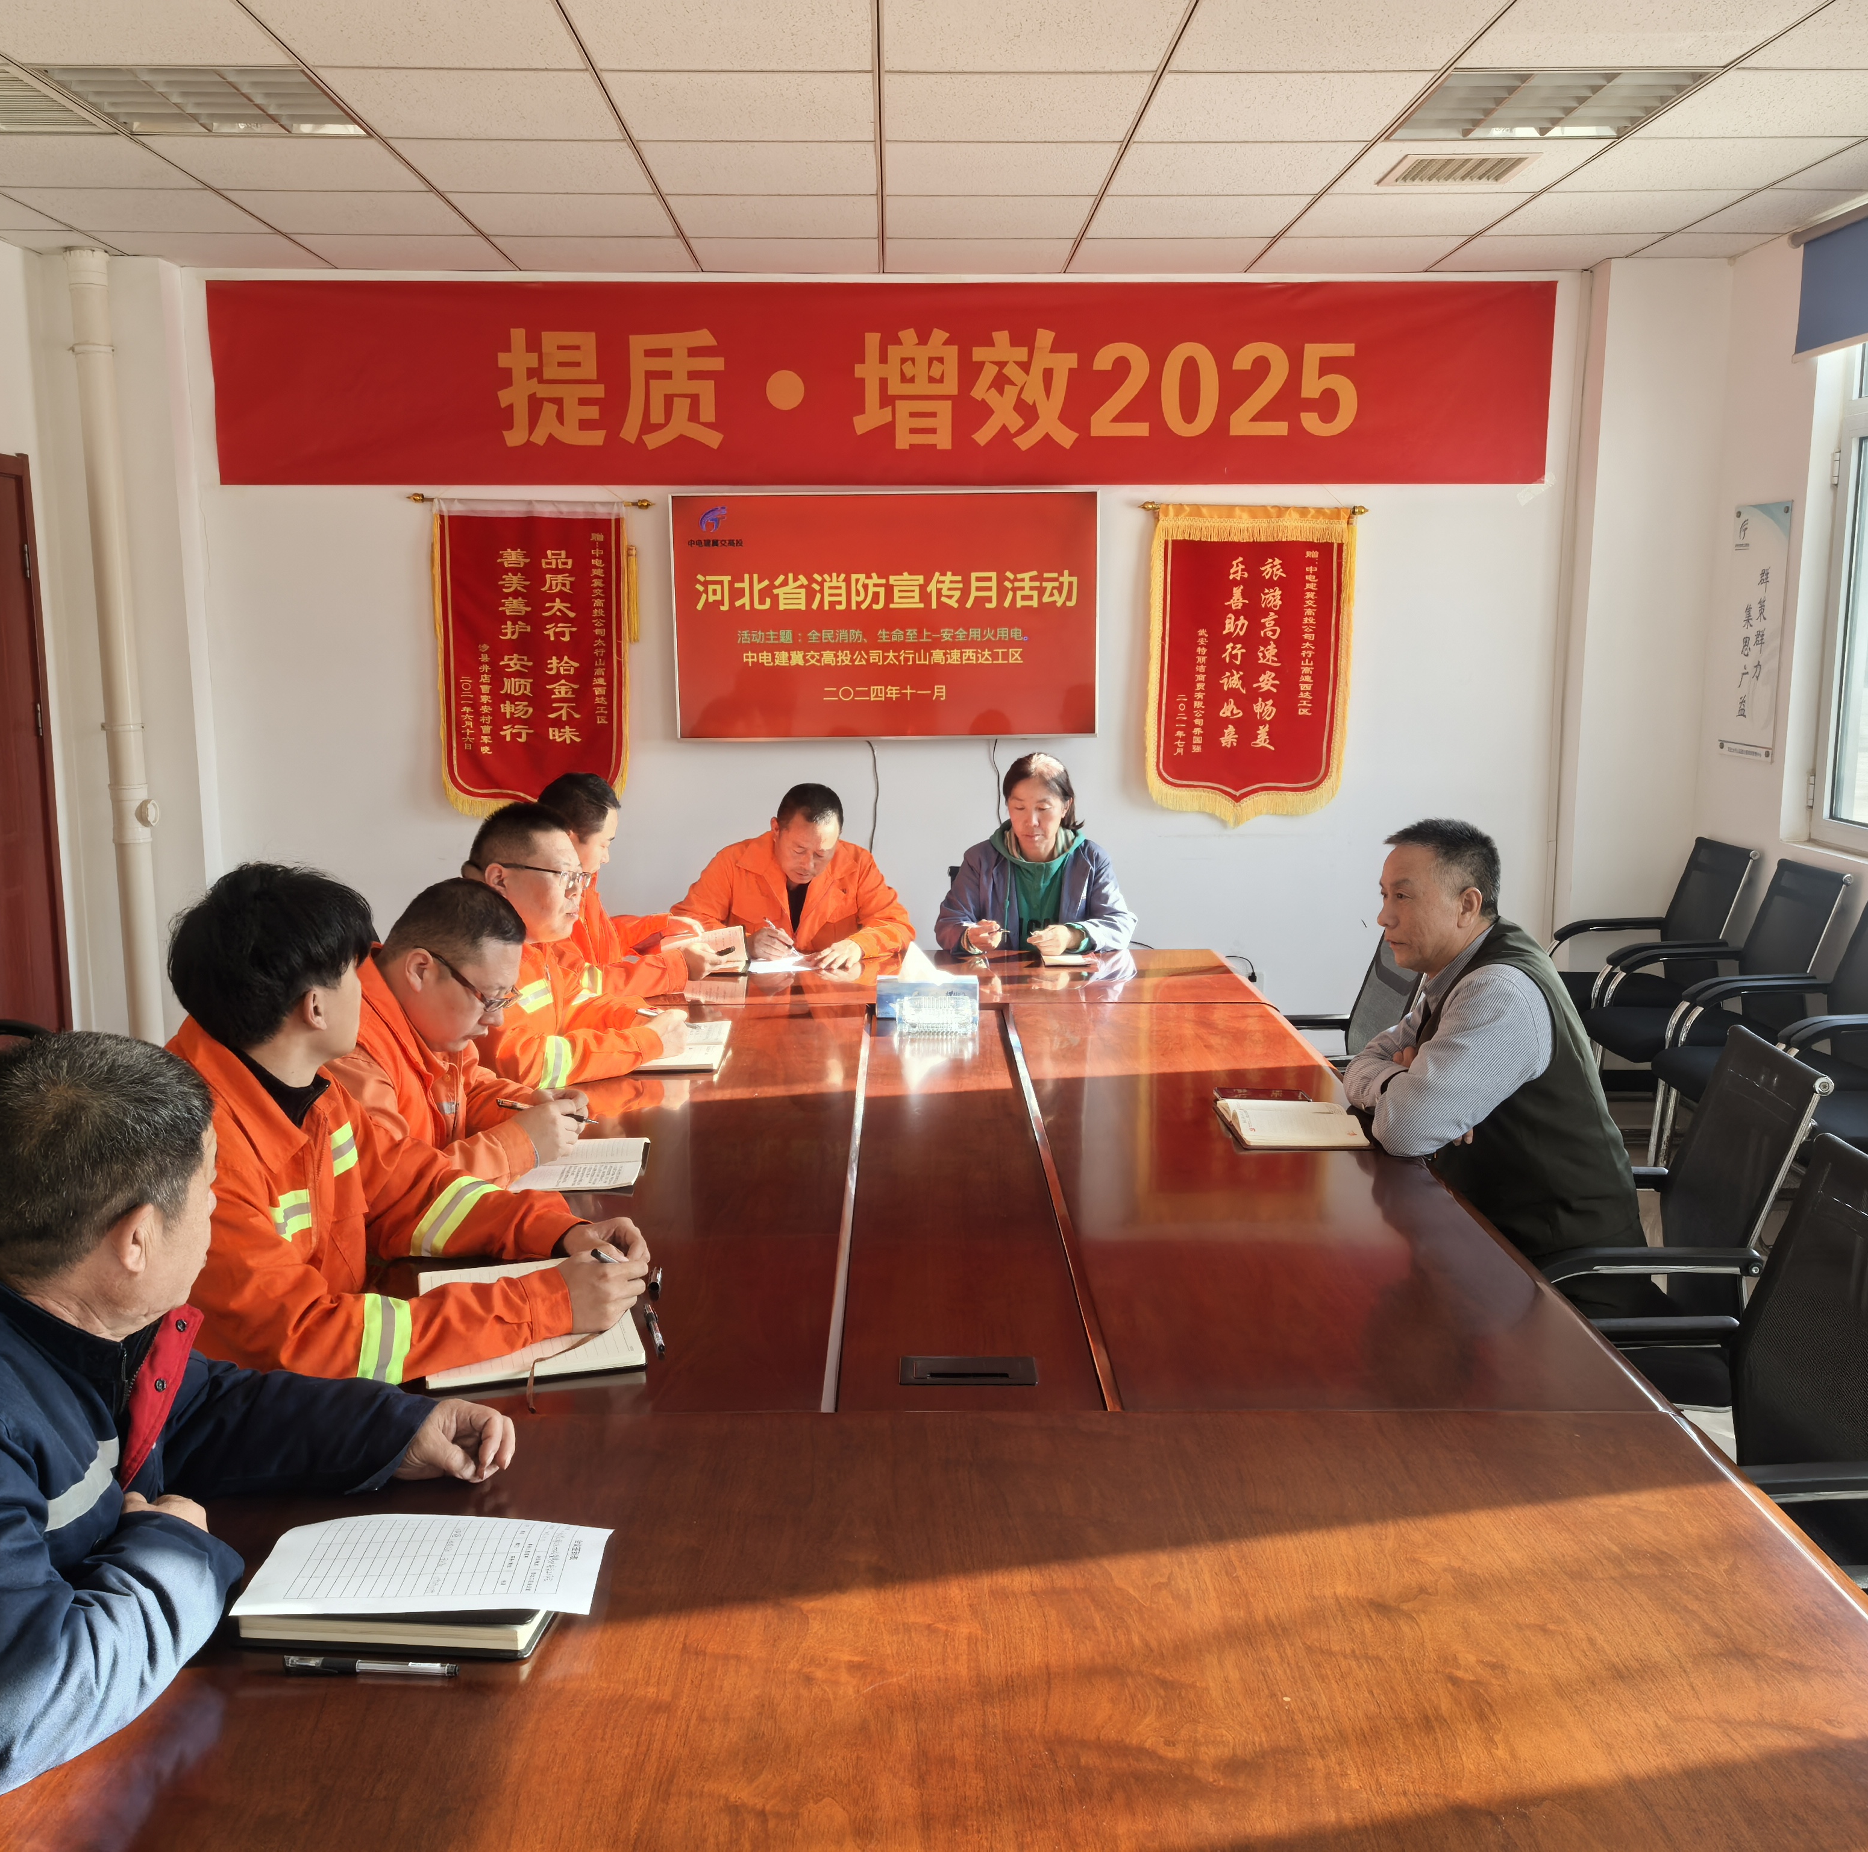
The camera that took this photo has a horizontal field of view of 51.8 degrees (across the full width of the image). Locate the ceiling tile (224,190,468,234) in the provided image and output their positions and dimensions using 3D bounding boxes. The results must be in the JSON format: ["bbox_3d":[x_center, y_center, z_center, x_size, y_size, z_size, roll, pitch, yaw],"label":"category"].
[{"bbox_3d":[-1.645,-2.037,5.489,0.600,0.020,0.600,0,9,-1],"label":"ceiling tile"}]

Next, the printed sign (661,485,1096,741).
[{"bbox_3d":[-0.160,-1.045,6.515,1.412,0.811,0.060,0,9,-1],"label":"printed sign"}]

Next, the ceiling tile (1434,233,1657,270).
[{"bbox_3d":[1.934,-2.155,6.170,0.600,0.020,0.600,0,9,-1],"label":"ceiling tile"}]

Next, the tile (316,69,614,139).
[{"bbox_3d":[-1.024,-1.849,4.322,0.600,0.020,0.600,0,9,-1],"label":"tile"}]

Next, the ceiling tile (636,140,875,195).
[{"bbox_3d":[-0.432,-1.942,4.925,0.600,0.020,0.600,0,9,-1],"label":"ceiling tile"}]

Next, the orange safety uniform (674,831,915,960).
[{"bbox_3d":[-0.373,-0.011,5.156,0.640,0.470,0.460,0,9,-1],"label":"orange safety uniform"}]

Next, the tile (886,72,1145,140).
[{"bbox_3d":[0.182,-1.851,4.346,0.600,0.020,0.600,0,9,-1],"label":"tile"}]

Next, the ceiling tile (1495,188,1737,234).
[{"bbox_3d":[1.954,-2.064,5.569,0.600,0.020,0.600,0,9,-1],"label":"ceiling tile"}]

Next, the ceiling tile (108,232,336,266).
[{"bbox_3d":[-2.268,-2.117,6.033,0.600,0.020,0.570,0,9,-1],"label":"ceiling tile"}]

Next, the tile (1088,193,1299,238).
[{"bbox_3d":[0.747,-2.042,5.532,0.600,0.020,0.600,0,9,-1],"label":"tile"}]

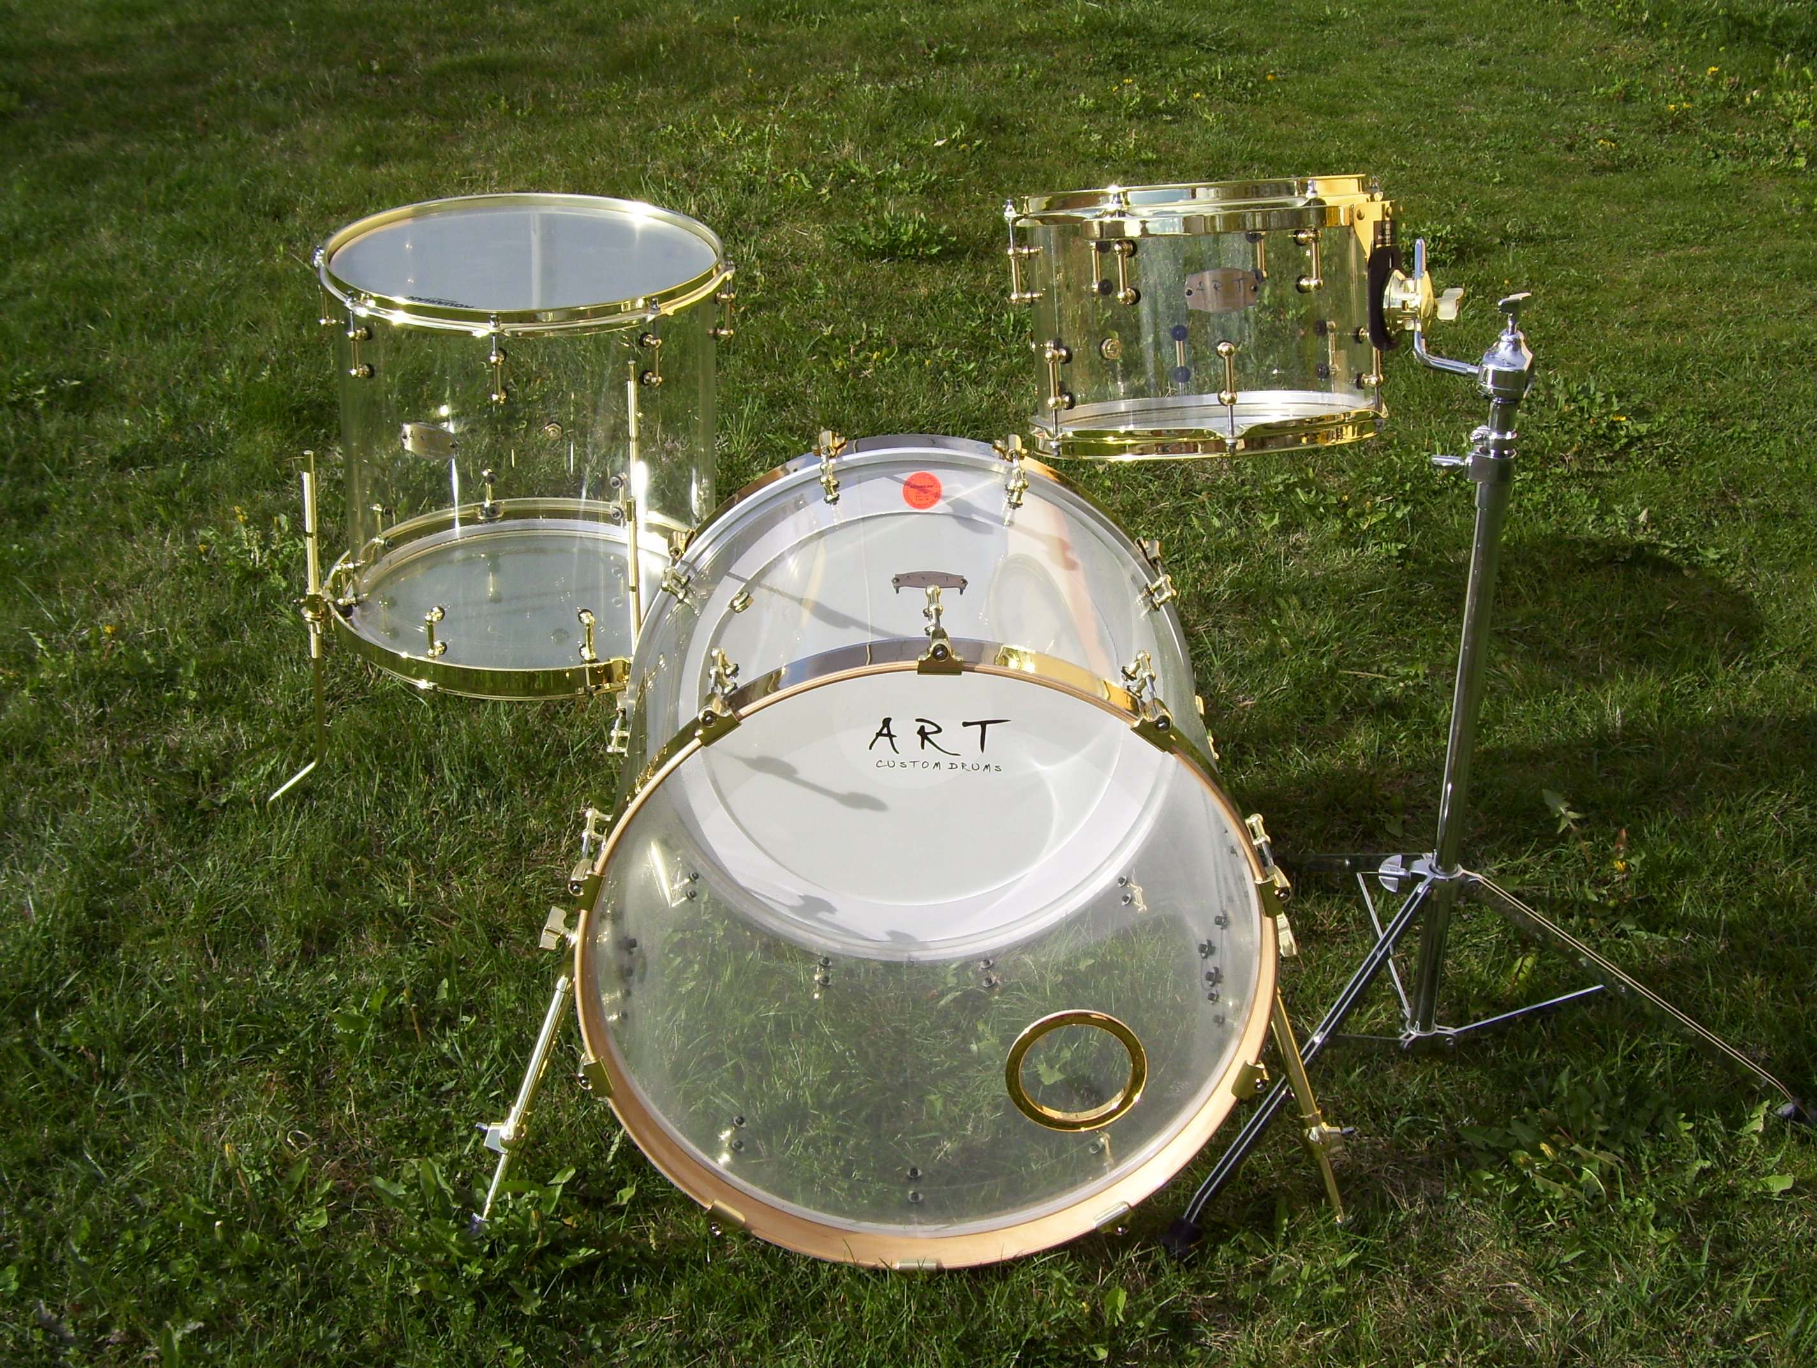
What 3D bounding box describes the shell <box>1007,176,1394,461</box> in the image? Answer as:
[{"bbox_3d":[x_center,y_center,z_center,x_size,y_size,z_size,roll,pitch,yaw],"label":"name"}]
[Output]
[{"bbox_3d":[0.270,-0.338,2.165,0.355,0.238,0.350,-4,11,1],"label":"shell"}]

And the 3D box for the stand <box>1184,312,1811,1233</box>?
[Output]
[{"bbox_3d":[0.485,-0.019,2.329,0.700,0.830,0.610,-8,27,-17],"label":"stand"}]

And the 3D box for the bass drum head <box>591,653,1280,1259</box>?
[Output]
[{"bbox_3d":[0.016,0.242,2.017,0.600,0.600,0.055,0,23,-1],"label":"bass drum head"}]

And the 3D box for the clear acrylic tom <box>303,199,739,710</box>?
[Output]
[{"bbox_3d":[-0.418,-0.273,2.633,0.445,0.440,0.445,2,27,-1],"label":"clear acrylic tom"}]

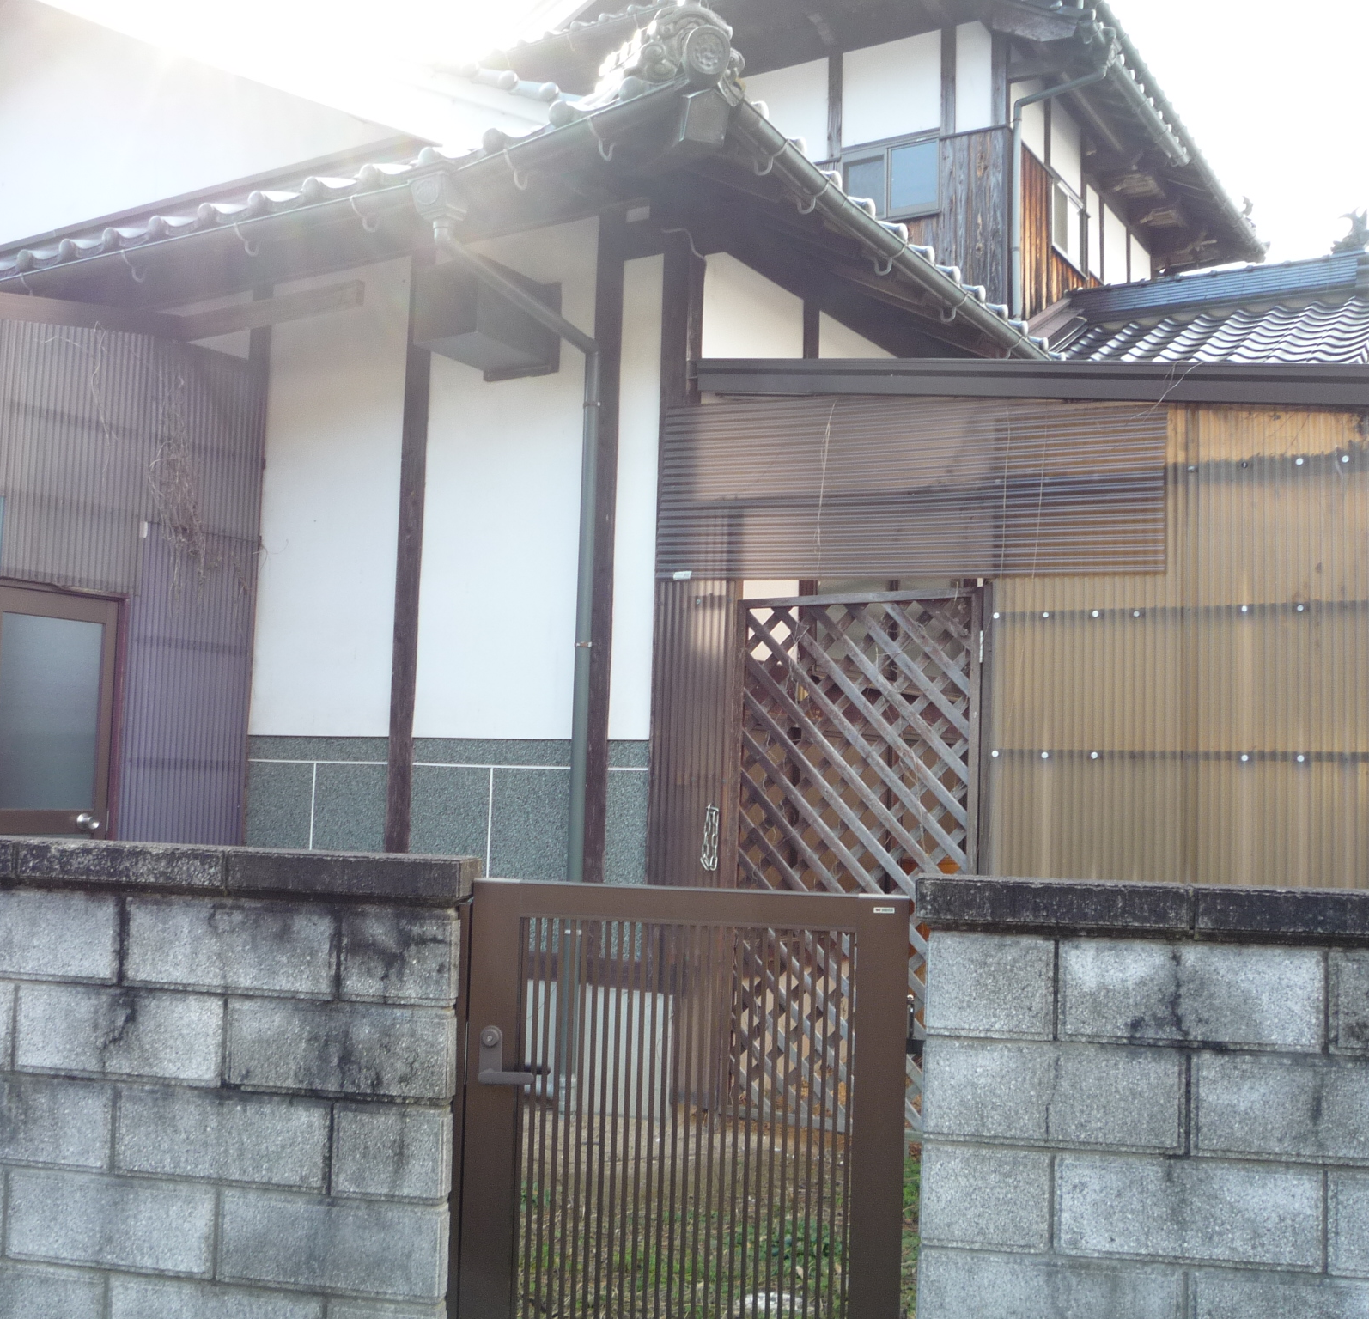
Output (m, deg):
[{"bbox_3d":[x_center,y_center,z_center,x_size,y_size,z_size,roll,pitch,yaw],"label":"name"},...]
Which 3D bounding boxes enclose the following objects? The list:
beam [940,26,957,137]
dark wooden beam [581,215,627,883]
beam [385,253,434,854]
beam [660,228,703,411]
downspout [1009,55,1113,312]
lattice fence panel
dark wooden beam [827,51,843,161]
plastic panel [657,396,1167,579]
[{"bbox_3d":[2.021,-4.368,11.555,0.120,0.866,0.100,-1,-5,30],"label":"beam"},{"bbox_3d":[-0.290,-0.366,5.876,0.115,2.716,0.110,-1,-5,30],"label":"dark wooden beam"},{"bbox_3d":[-1.111,-0.377,6.359,0.120,2.658,0.110,-1,-5,30],"label":"beam"},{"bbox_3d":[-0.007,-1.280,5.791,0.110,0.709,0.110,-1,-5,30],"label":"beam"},{"bbox_3d":[2.730,-3.401,11.111,0.721,1.800,0.080,-1,-5,30],"label":"downspout"},{"bbox_3d":[0.563,0.678,5.171,0.914,1.806,0.040,-1,-5,30],"label":"lattice fence panel"},{"bbox_3d":[1.212,-4.353,12.029,0.120,0.881,0.100,-1,-5,30],"label":"dark wooden beam"},{"bbox_3d":[0.698,-0.602,5.171,1.833,0.655,0.020,0,-4,30],"label":"plastic panel"}]

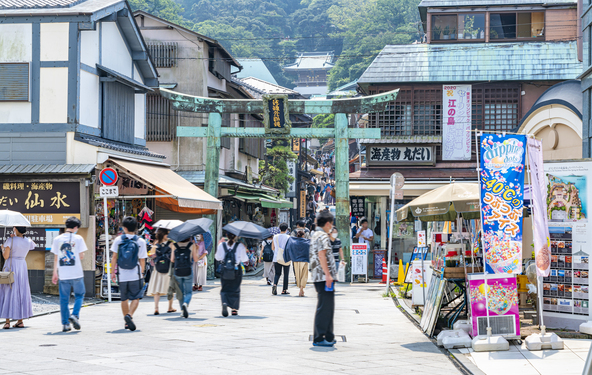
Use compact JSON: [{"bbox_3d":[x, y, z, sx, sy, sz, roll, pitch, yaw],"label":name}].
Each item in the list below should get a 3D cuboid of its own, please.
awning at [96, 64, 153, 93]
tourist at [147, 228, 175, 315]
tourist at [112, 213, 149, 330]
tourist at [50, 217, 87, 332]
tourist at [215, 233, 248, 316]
[{"bbox_3d":[-4.355,-2.762,26.200,0.600,0.450,2.750,0,-2,12],"label":"awning"},{"bbox_3d":[-2.471,1.536,18.700,0.490,1.568,0.500,0,-3,11],"label":"tourist"},{"bbox_3d":[-2.515,1.299,15.400,0.550,1.710,0.550,0,-2,10],"label":"tourist"},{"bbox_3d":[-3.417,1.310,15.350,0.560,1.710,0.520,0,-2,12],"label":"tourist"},{"bbox_3d":[-1.149,1.537,18.300,0.600,1.549,0.500,0,-3,2],"label":"tourist"}]

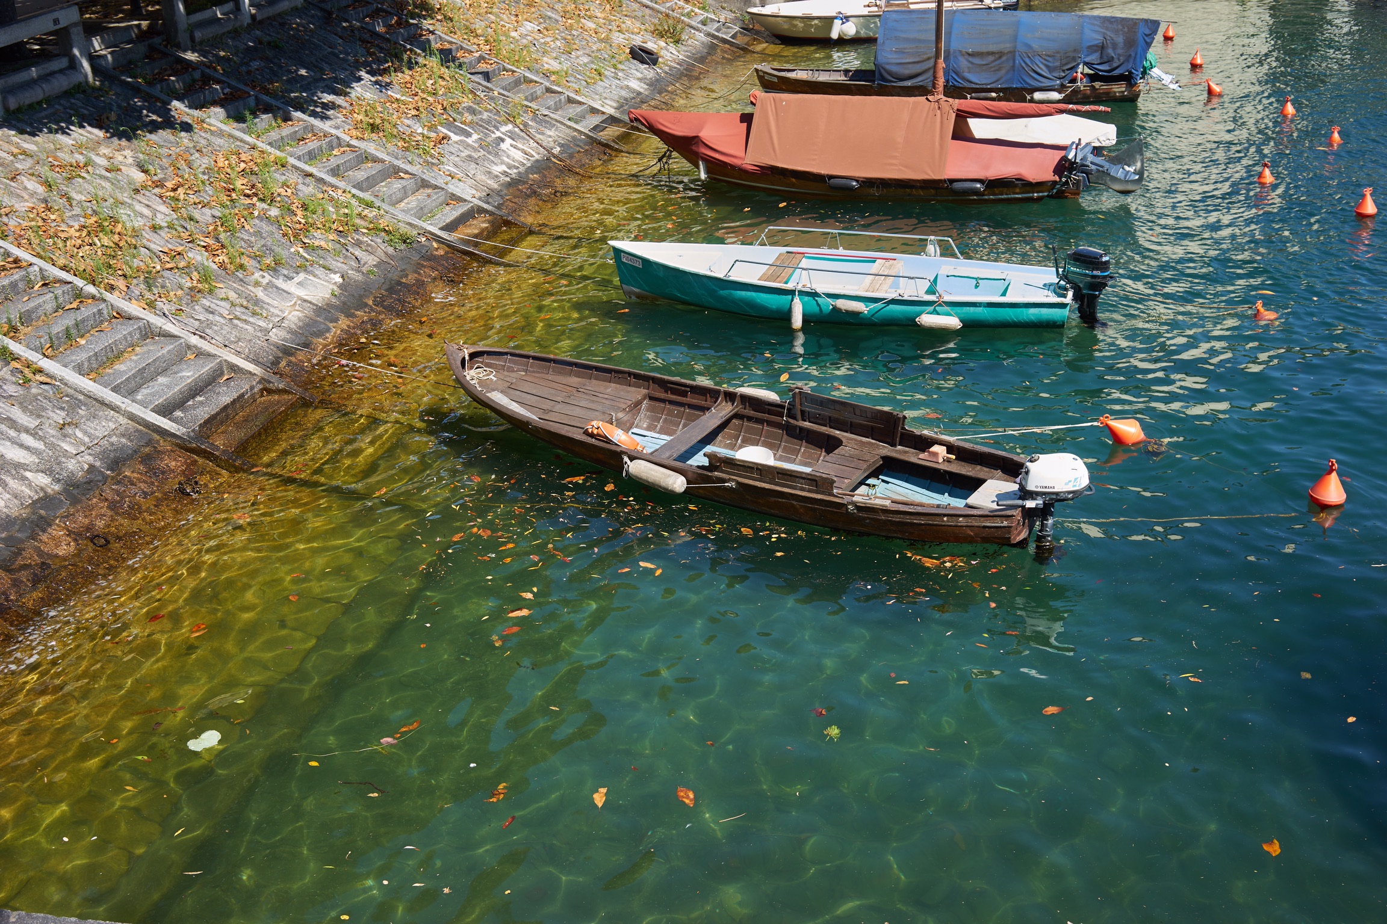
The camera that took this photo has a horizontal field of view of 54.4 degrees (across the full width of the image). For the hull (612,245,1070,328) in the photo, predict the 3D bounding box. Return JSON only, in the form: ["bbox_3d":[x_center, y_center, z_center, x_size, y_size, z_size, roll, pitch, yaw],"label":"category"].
[{"bbox_3d":[1.550,-2.031,14.969,5.037,0.780,1.420,3,28,9],"label":"hull"}]

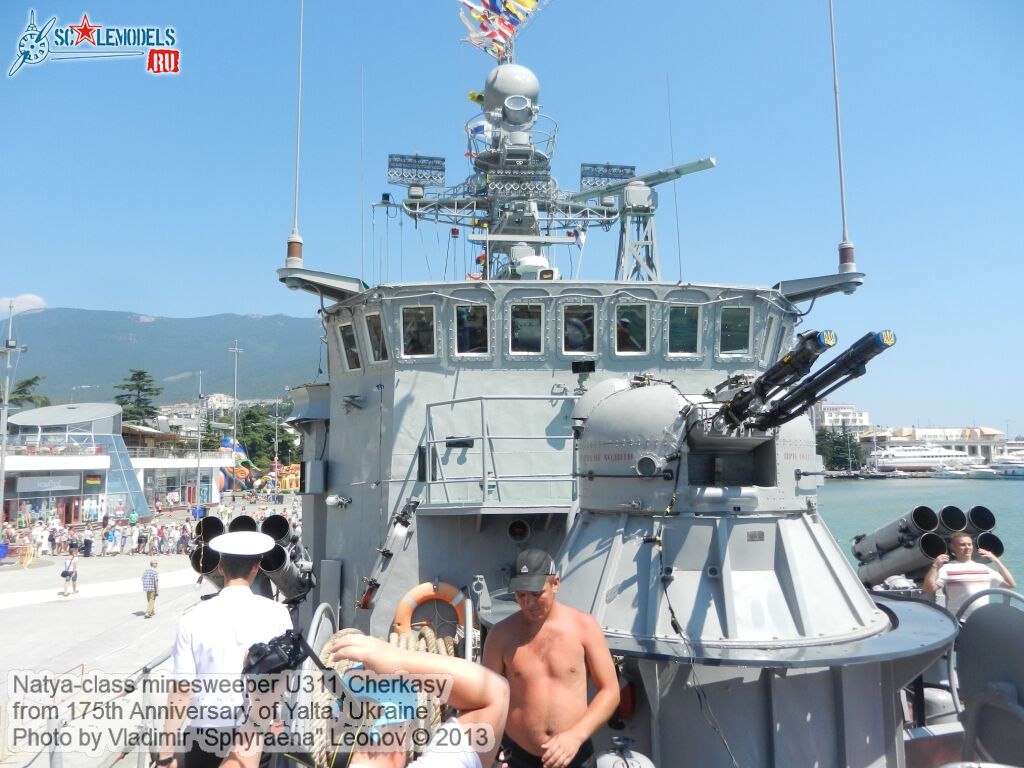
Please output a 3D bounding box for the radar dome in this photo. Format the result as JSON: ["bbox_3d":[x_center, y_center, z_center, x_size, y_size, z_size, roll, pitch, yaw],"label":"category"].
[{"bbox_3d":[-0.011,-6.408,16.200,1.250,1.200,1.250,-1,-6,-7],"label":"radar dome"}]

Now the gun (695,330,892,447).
[{"bbox_3d":[1.554,0.059,4.124,0.460,0.300,1.480,-1,-20,-7],"label":"gun"}]

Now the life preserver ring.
[{"bbox_3d":[-0.703,2.202,6.800,0.740,0.740,0.110,-1,-6,-7],"label":"life preserver ring"}]

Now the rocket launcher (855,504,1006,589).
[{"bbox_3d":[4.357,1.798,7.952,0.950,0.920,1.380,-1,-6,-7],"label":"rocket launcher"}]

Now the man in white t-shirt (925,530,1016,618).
[{"bbox_3d":[3.652,2.041,5.817,0.640,1.720,0.380,-4,-6,24],"label":"man in white t-shirt"}]

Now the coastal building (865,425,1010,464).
[{"bbox_3d":[113.996,16.768,200.000,37.000,10.500,15.000,-2,-6,12],"label":"coastal building"}]

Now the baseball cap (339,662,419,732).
[{"bbox_3d":[-0.309,0.717,1.730,0.175,0.135,0.245,-2,-6,9],"label":"baseball cap"}]

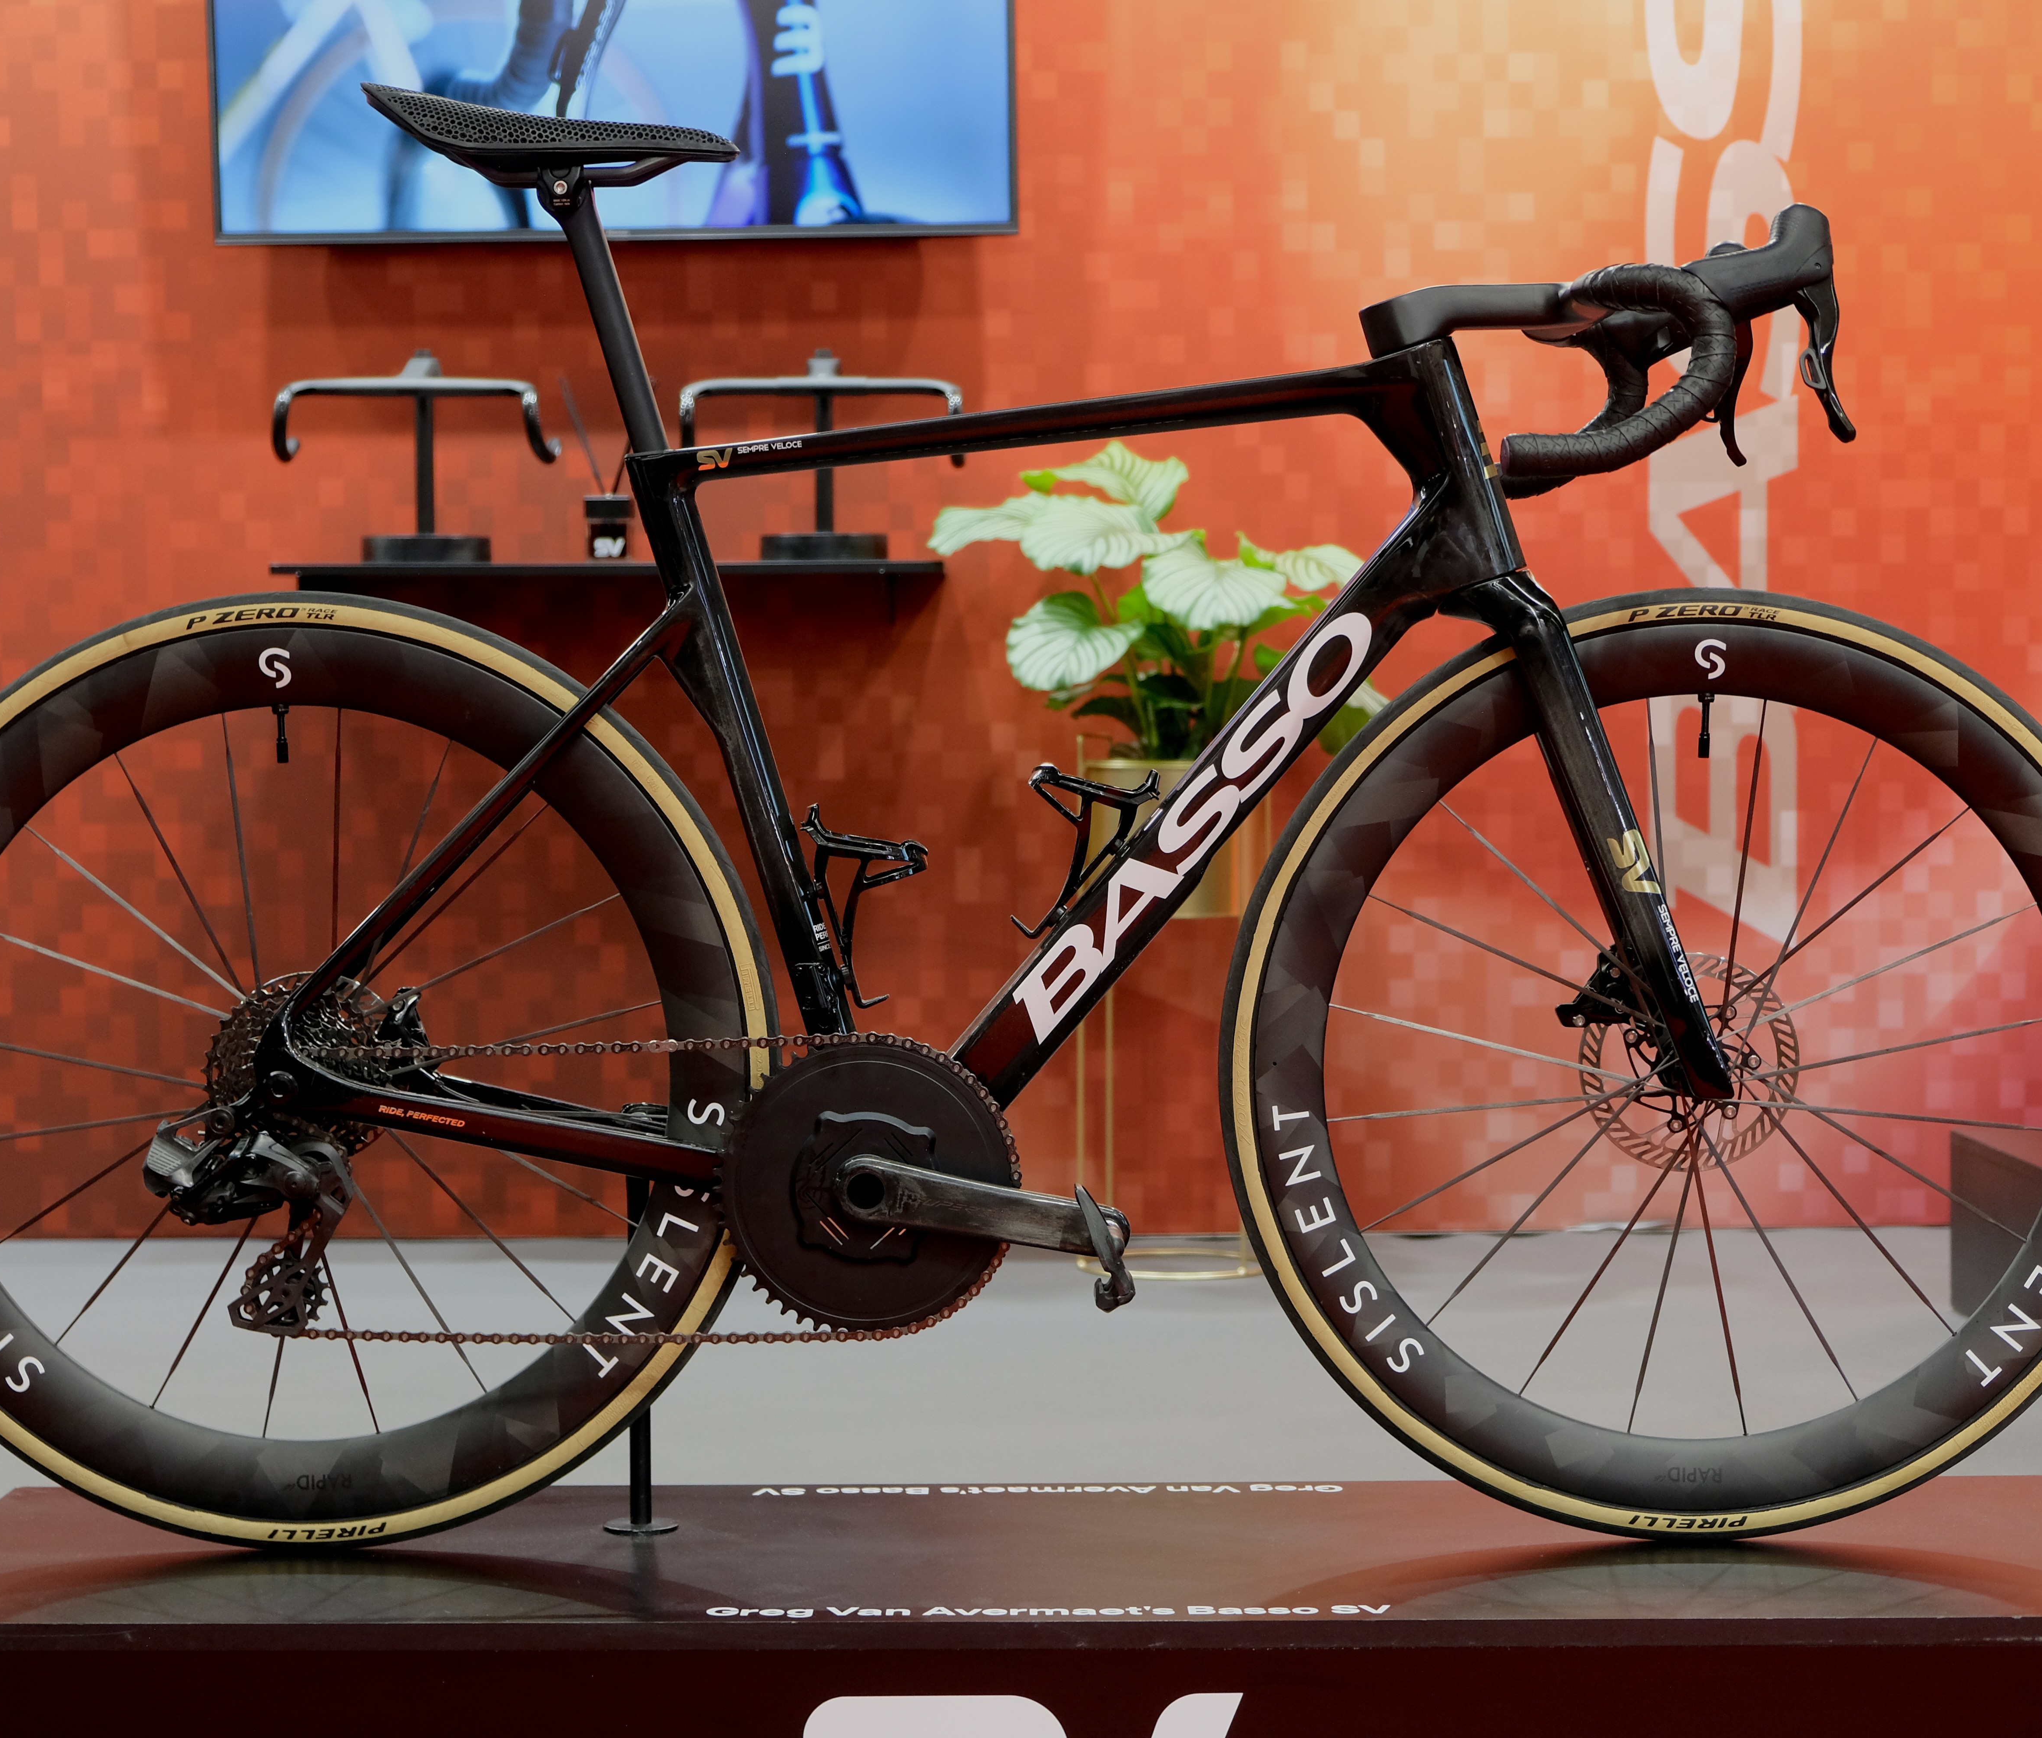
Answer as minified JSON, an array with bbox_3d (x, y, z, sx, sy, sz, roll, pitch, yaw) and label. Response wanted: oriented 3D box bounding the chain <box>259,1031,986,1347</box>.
[{"bbox_3d":[-0.269,0.223,2.721,0.530,0.222,0.028,0,3,0],"label":"chain"}]

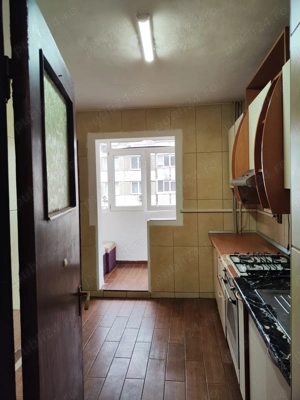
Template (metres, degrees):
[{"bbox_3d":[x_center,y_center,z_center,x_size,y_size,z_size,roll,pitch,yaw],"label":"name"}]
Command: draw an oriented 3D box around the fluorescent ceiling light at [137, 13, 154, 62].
[{"bbox_3d":[-0.017,-1.066,1.865,0.075,0.060,0.570,-1,3,4],"label":"fluorescent ceiling light"}]

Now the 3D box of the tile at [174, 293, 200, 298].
[{"bbox_3d":[0.477,1.235,3.601,0.317,0.075,0.010,-1,2,6],"label":"tile"}]

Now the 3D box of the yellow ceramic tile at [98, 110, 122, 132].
[{"bbox_3d":[-0.516,-1.026,3.621,0.317,0.274,0.020,-1,3,7],"label":"yellow ceramic tile"}]

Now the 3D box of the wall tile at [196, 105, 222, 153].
[{"bbox_3d":[0.748,-0.894,3.483,0.317,0.587,0.020,-1,3,7],"label":"wall tile"}]

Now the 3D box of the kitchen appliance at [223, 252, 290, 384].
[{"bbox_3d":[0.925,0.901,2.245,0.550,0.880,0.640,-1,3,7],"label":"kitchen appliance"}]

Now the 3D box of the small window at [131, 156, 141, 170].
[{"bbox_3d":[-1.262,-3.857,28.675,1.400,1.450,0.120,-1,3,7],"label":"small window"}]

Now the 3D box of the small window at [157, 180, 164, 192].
[{"bbox_3d":[1.007,-1.388,27.500,0.764,1.190,0.120,-1,2,6],"label":"small window"}]

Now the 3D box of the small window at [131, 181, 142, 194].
[{"bbox_3d":[-1.314,-1.289,27.500,1.240,1.289,0.120,-1,2,6],"label":"small window"}]

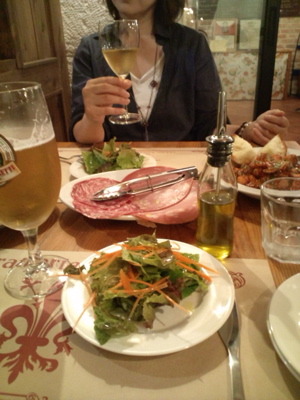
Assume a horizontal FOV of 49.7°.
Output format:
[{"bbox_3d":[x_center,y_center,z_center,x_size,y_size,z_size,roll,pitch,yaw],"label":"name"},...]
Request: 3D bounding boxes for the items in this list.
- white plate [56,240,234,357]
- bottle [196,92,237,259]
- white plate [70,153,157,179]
[{"bbox_3d":[-0.001,0.094,0.334,0.172,0.020,0.172,-2,25,1],"label":"white plate"},{"bbox_3d":[0.079,-0.024,0.372,0.045,0.192,0.045,-2,25,1],"label":"bottle"},{"bbox_3d":[-0.076,-0.064,0.672,0.172,0.020,0.172,-2,25,0],"label":"white plate"}]

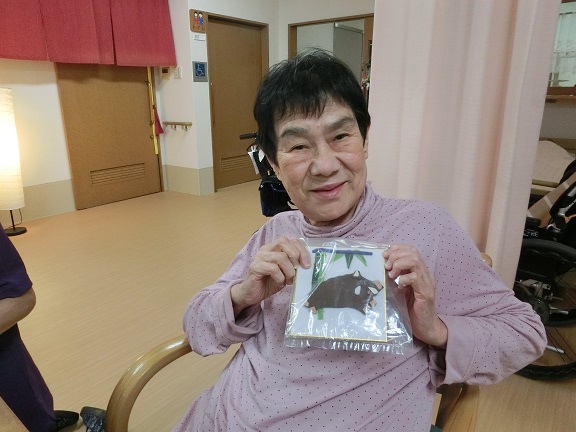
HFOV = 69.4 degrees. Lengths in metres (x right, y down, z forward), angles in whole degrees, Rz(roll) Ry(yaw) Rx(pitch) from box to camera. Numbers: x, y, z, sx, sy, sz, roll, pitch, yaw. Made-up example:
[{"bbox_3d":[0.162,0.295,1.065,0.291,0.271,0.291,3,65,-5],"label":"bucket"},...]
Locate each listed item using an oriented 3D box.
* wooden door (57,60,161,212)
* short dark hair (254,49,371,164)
[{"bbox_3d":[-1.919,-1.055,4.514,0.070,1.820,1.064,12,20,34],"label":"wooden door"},{"bbox_3d":[0.040,-0.168,0.650,0.180,0.190,0.190,-13,15,-2],"label":"short dark hair"}]

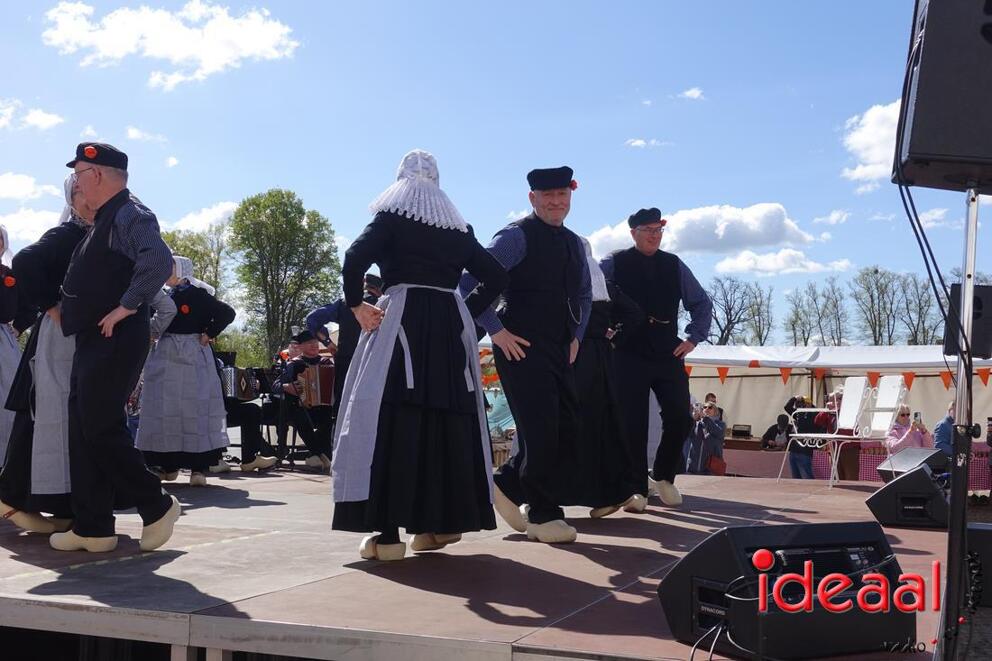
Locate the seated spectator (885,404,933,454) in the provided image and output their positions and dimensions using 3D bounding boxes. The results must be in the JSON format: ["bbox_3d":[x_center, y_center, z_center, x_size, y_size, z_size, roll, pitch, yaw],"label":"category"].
[{"bbox_3d":[5.220,1.630,14.300,0.520,1.400,0.500,1,-3,-3],"label":"seated spectator"}]

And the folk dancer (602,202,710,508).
[{"bbox_3d":[0.960,0.170,6.970,0.740,1.810,0.460,0,-3,0],"label":"folk dancer"}]

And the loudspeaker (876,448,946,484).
[{"bbox_3d":[3.372,1.096,9.100,0.450,0.350,0.480,-3,-5,37],"label":"loudspeaker"}]

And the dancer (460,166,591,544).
[{"bbox_3d":[0.149,0.109,5.350,0.620,1.730,0.500,3,-5,-30],"label":"dancer"}]

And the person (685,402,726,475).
[{"bbox_3d":[2.600,1.620,14.000,0.540,1.480,0.500,-1,-4,30],"label":"person"}]

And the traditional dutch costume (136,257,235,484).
[{"bbox_3d":[-2.343,0.295,8.550,0.720,1.700,0.600,-1,-4,19],"label":"traditional dutch costume"}]

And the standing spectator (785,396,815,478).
[{"bbox_3d":[4.180,1.700,15.500,0.520,1.650,0.450,-1,-4,21],"label":"standing spectator"}]

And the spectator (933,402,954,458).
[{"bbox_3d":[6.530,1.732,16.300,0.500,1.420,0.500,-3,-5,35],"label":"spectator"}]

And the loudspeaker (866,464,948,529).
[{"bbox_3d":[2.210,0.867,5.990,0.440,0.330,0.480,-1,-4,28],"label":"loudspeaker"}]

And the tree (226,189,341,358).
[{"bbox_3d":[-10.299,-0.876,55.000,5.600,12.000,5.400,0,-4,0],"label":"tree"}]

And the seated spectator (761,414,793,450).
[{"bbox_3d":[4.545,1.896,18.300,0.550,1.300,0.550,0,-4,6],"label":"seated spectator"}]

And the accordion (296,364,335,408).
[{"bbox_3d":[-1.641,0.521,10.500,0.430,0.420,0.240,0,-3,2],"label":"accordion"}]

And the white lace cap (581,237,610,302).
[{"bbox_3d":[0.486,-0.374,6.500,0.400,0.380,0.360,-1,-4,24],"label":"white lace cap"}]

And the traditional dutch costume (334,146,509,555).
[{"bbox_3d":[-0.323,0.097,4.770,0.700,1.680,0.620,2,-4,-21],"label":"traditional dutch costume"}]

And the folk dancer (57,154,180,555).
[{"bbox_3d":[-1.625,0.069,4.850,0.520,1.760,0.570,1,-3,-10],"label":"folk dancer"}]

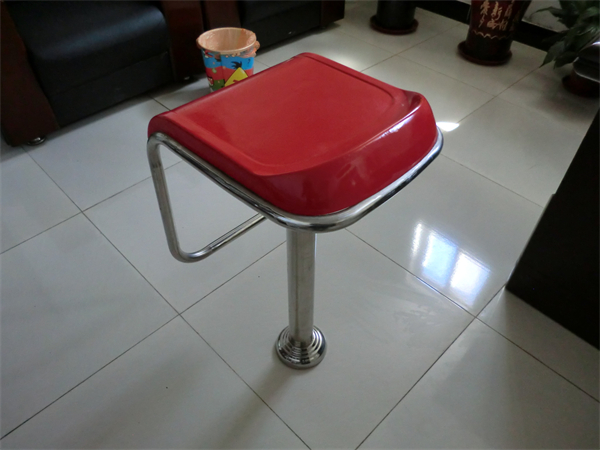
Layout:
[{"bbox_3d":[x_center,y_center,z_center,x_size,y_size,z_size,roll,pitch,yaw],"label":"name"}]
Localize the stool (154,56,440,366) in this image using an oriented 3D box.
[{"bbox_3d":[-0.012,0.068,1.019,0.350,0.730,0.370,-34,55,-30],"label":"stool"}]

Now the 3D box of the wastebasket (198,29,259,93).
[{"bbox_3d":[-0.319,-0.725,2.148,0.258,0.252,0.258,1,45,-1],"label":"wastebasket"}]

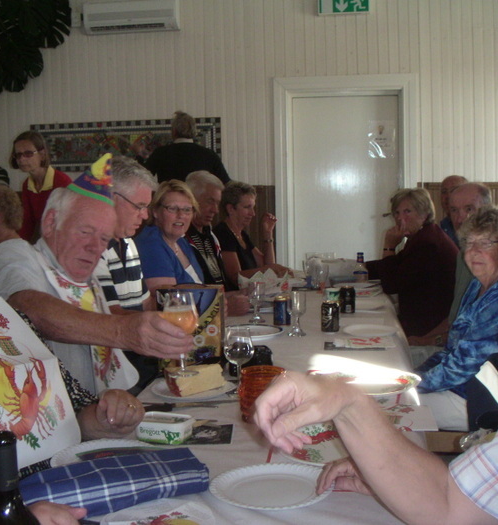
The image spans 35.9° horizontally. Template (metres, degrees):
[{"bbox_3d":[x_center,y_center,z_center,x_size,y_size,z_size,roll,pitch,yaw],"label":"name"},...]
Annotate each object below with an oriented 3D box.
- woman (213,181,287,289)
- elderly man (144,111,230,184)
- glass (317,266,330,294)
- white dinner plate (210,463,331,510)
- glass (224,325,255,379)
[{"bbox_3d":[0.024,0.187,4.520,0.720,1.323,0.520,1,6,20],"label":"woman"},{"bbox_3d":[-0.399,-0.103,5.117,0.560,1.791,0.380,-2,6,-11],"label":"elderly man"},{"bbox_3d":[0.388,0.089,4.010,0.064,0.142,0.064,-1,6,0],"label":"glass"},{"bbox_3d":[0.041,0.428,1.440,0.230,0.020,0.230,-1,6,0],"label":"white dinner plate"},{"bbox_3d":[-0.028,0.274,2.137,0.083,0.182,0.083,-1,6,0],"label":"glass"}]

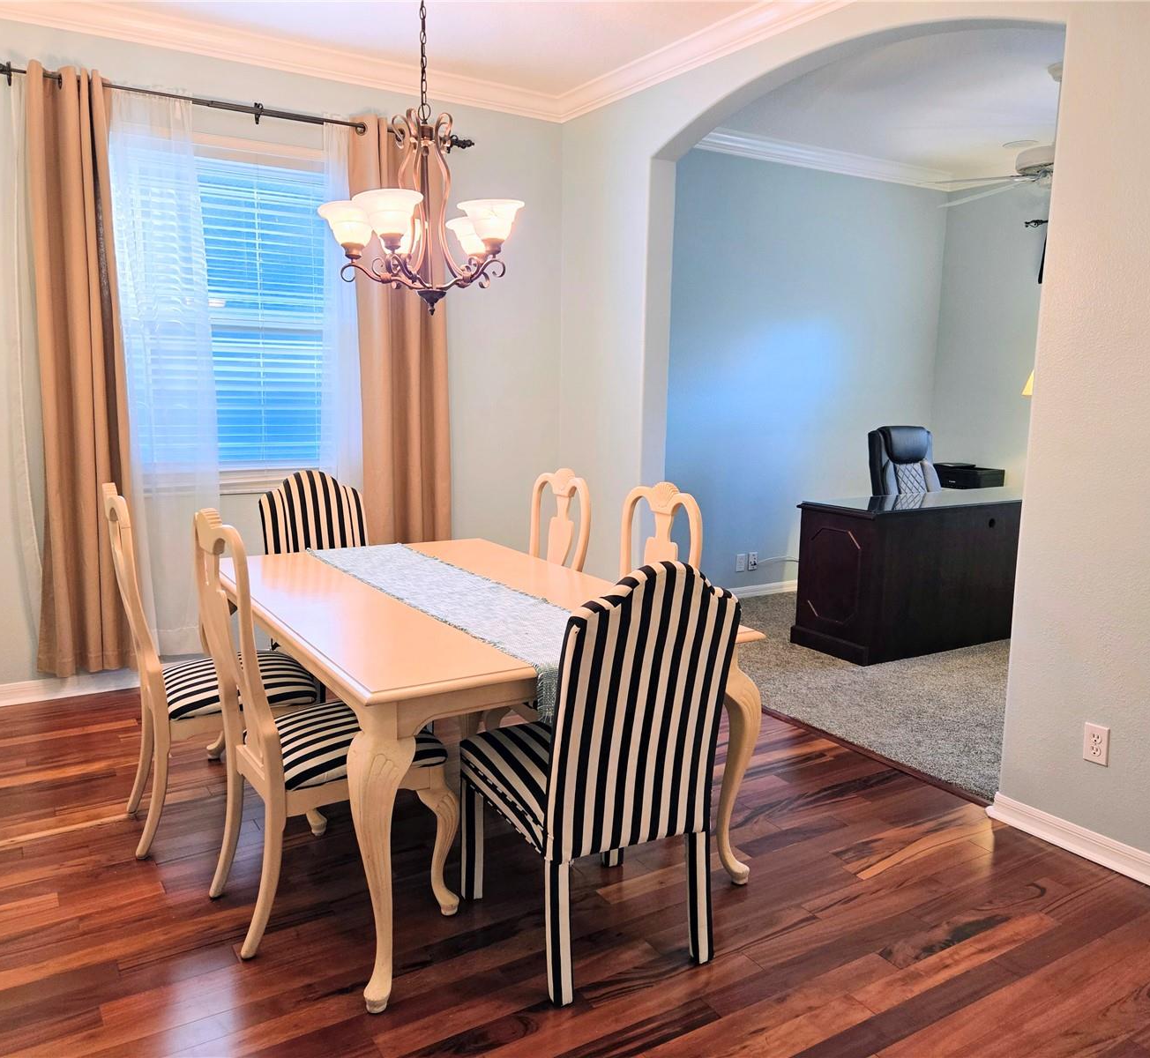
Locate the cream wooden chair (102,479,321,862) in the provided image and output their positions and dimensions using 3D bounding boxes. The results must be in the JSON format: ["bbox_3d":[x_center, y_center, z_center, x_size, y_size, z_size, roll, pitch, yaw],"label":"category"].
[{"bbox_3d":[-1.123,0.392,2.941,0.561,1.093,0.518,-4,11,-30],"label":"cream wooden chair"}]

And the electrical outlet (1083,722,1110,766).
[{"bbox_3d":[1.567,0.649,2.821,0.009,0.114,0.070,-5,11,-32],"label":"electrical outlet"}]

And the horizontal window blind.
[{"bbox_3d":[-1.588,-0.988,4.404,0.909,1.420,0.050,-5,11,-32],"label":"horizontal window blind"}]

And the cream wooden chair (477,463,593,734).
[{"bbox_3d":[-0.273,0.326,3.442,0.561,1.093,0.518,-5,11,-32],"label":"cream wooden chair"}]

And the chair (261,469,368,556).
[{"bbox_3d":[-0.880,0.322,3.567,0.476,1.039,0.639,-5,11,-32],"label":"chair"}]

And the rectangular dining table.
[{"bbox_3d":[-0.432,0.566,3.046,1.127,0.738,1.725,-5,11,-32],"label":"rectangular dining table"}]

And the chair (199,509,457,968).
[{"bbox_3d":[-0.675,0.472,2.485,0.561,1.093,0.518,-5,11,-32],"label":"chair"}]

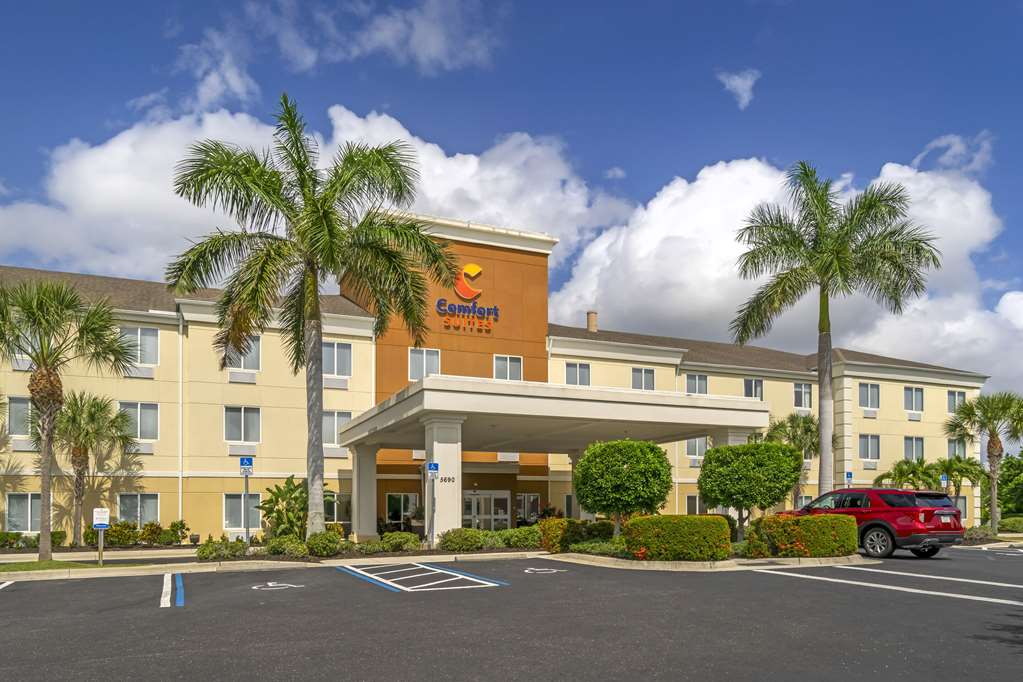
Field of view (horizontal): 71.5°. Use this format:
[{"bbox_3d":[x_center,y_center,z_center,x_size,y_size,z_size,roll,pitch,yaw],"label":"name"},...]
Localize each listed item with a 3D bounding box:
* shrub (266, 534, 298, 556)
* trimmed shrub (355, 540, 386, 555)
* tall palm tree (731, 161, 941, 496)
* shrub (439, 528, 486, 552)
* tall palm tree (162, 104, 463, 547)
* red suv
[{"bbox_3d":[-5.738,5.137,17.800,0.800,0.560,0.750,0,-9,0],"label":"shrub"},{"bbox_3d":[-3.513,5.145,17.700,0.797,0.338,0.837,0,-5,0],"label":"trimmed shrub"},{"bbox_3d":[12.314,0.247,27.000,7.981,14.215,7.742,0,-5,0],"label":"tall palm tree"},{"bbox_3d":[-1.297,5.280,18.800,1.270,0.616,1.143,0,-5,0],"label":"shrub"},{"bbox_3d":[-5.884,-0.544,20.900,8.300,13.100,8.300,0,-9,0],"label":"tall palm tree"},{"bbox_3d":[9.670,5.097,19.950,2.000,1.780,5.050,4,-10,-25],"label":"red suv"}]

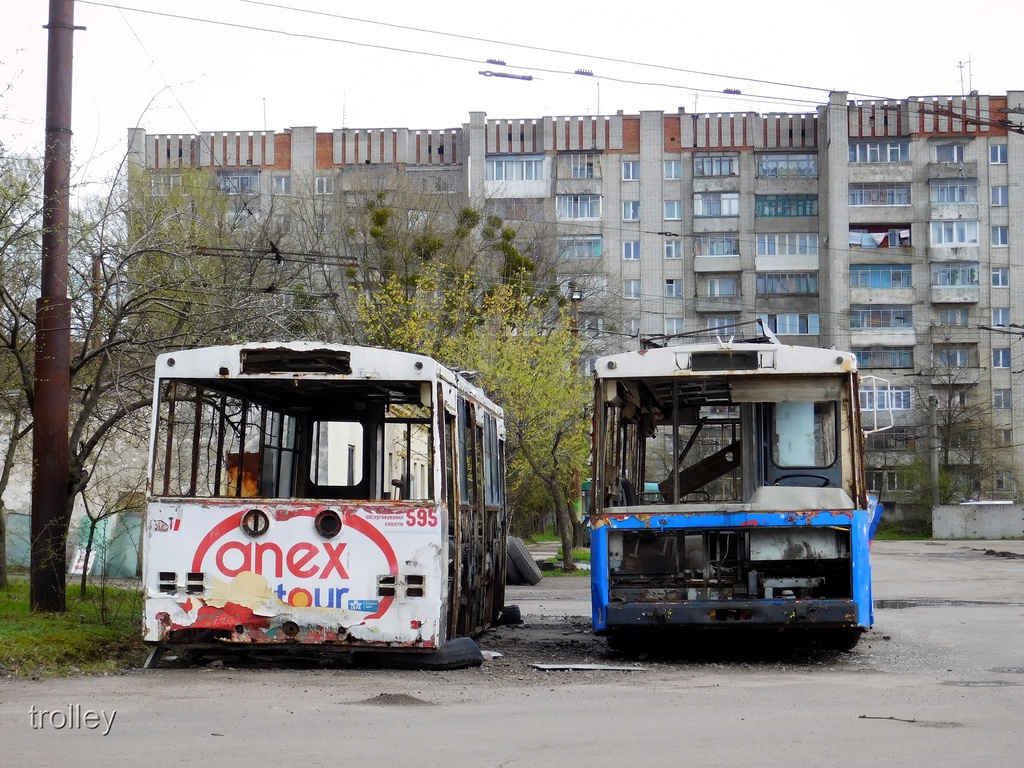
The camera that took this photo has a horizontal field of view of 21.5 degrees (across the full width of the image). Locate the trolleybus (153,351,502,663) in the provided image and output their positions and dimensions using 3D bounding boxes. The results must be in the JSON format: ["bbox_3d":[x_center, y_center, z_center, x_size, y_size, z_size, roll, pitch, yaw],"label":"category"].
[{"bbox_3d":[-1.536,1.218,27.714,2.500,2.650,11.250,1,-3,2],"label":"trolleybus"}]

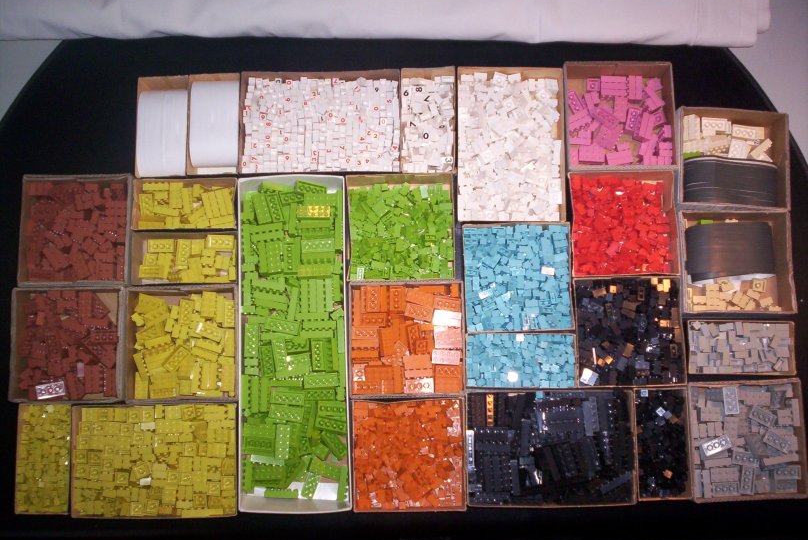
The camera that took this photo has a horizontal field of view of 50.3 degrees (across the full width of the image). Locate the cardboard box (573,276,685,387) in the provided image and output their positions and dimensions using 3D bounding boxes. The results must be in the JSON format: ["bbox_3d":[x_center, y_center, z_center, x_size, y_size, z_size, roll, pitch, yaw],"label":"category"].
[{"bbox_3d":[0.164,0.047,0.642,0.078,0.031,0.078,-1,83,0],"label":"cardboard box"}]

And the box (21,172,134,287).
[{"bbox_3d":[-0.243,-0.027,0.651,0.082,0.031,0.083,0,83,0],"label":"box"}]

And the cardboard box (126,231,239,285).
[{"bbox_3d":[-0.163,-0.006,0.650,0.079,0.028,0.040,-1,83,-1],"label":"cardboard box"}]

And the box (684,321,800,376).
[{"bbox_3d":[0.245,0.059,0.640,0.077,0.031,0.038,1,83,0],"label":"box"}]

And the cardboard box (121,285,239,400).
[{"bbox_3d":[-0.162,0.056,0.641,0.082,0.031,0.083,-1,83,0],"label":"cardboard box"}]

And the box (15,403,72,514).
[{"bbox_3d":[-0.259,0.137,0.632,0.039,0.028,0.078,-1,83,-1],"label":"box"}]

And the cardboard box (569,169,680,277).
[{"bbox_3d":[0.164,-0.033,0.656,0.080,0.028,0.079,-1,83,-1],"label":"cardboard box"}]

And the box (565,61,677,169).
[{"bbox_3d":[0.163,-0.114,0.662,0.082,0.031,0.083,-1,83,0],"label":"box"}]

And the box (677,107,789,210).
[{"bbox_3d":[0.250,-0.082,0.664,0.082,0.029,0.076,3,83,0],"label":"box"}]

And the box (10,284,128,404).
[{"bbox_3d":[-0.246,0.056,0.642,0.081,0.029,0.082,-1,83,-1],"label":"box"}]

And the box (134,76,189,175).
[{"bbox_3d":[-0.181,-0.106,0.661,0.038,0.031,0.078,-1,83,0],"label":"box"}]

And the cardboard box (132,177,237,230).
[{"bbox_3d":[-0.162,-0.046,0.654,0.078,0.031,0.038,0,83,0],"label":"cardboard box"}]

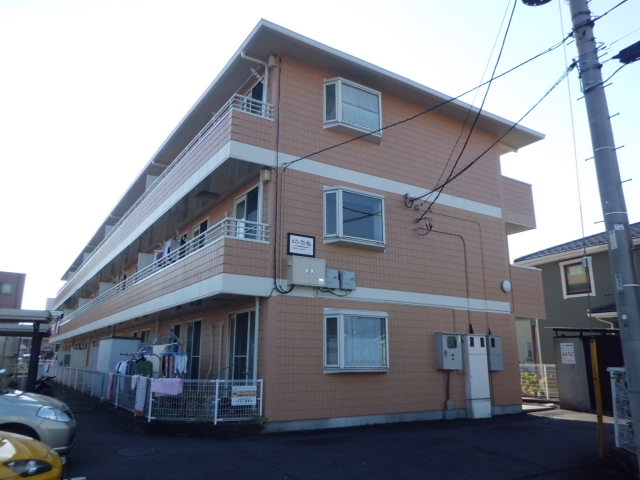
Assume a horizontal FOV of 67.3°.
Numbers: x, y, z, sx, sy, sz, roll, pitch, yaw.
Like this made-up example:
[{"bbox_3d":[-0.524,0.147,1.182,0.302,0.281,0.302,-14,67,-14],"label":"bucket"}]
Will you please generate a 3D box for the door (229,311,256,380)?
[{"bbox_3d":[-1.751,2.574,10.755,0.100,1.950,1.580,9,-16,-32],"label":"door"}]

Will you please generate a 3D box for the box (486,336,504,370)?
[{"bbox_3d":[4.768,3.118,13.215,0.540,0.894,0.210,9,-16,-32],"label":"box"}]

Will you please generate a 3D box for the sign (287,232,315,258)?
[{"bbox_3d":[-0.413,0.136,10.587,0.683,0.475,0.040,9,-16,-32],"label":"sign"}]

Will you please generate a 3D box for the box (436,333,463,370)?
[{"bbox_3d":[3.331,2.875,12.318,0.703,0.861,0.205,9,-16,-32],"label":"box"}]

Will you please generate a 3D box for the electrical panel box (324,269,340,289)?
[{"bbox_3d":[0.228,0.884,10.759,0.385,0.412,0.160,9,-16,-32],"label":"electrical panel box"}]

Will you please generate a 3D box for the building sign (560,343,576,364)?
[{"bbox_3d":[7.692,3.534,14.904,0.020,0.626,0.421,9,-16,-32],"label":"building sign"}]

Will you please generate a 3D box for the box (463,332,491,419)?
[{"bbox_3d":[4.157,3.600,12.698,0.692,2.071,0.195,9,-16,-32],"label":"box"}]

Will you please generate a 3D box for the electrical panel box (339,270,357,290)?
[{"bbox_3d":[0.616,0.945,11.003,0.400,0.419,0.160,9,-16,-32],"label":"electrical panel box"}]

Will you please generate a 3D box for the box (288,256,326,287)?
[{"bbox_3d":[-0.273,0.712,10.436,0.824,0.606,0.210,9,-16,-32],"label":"box"}]

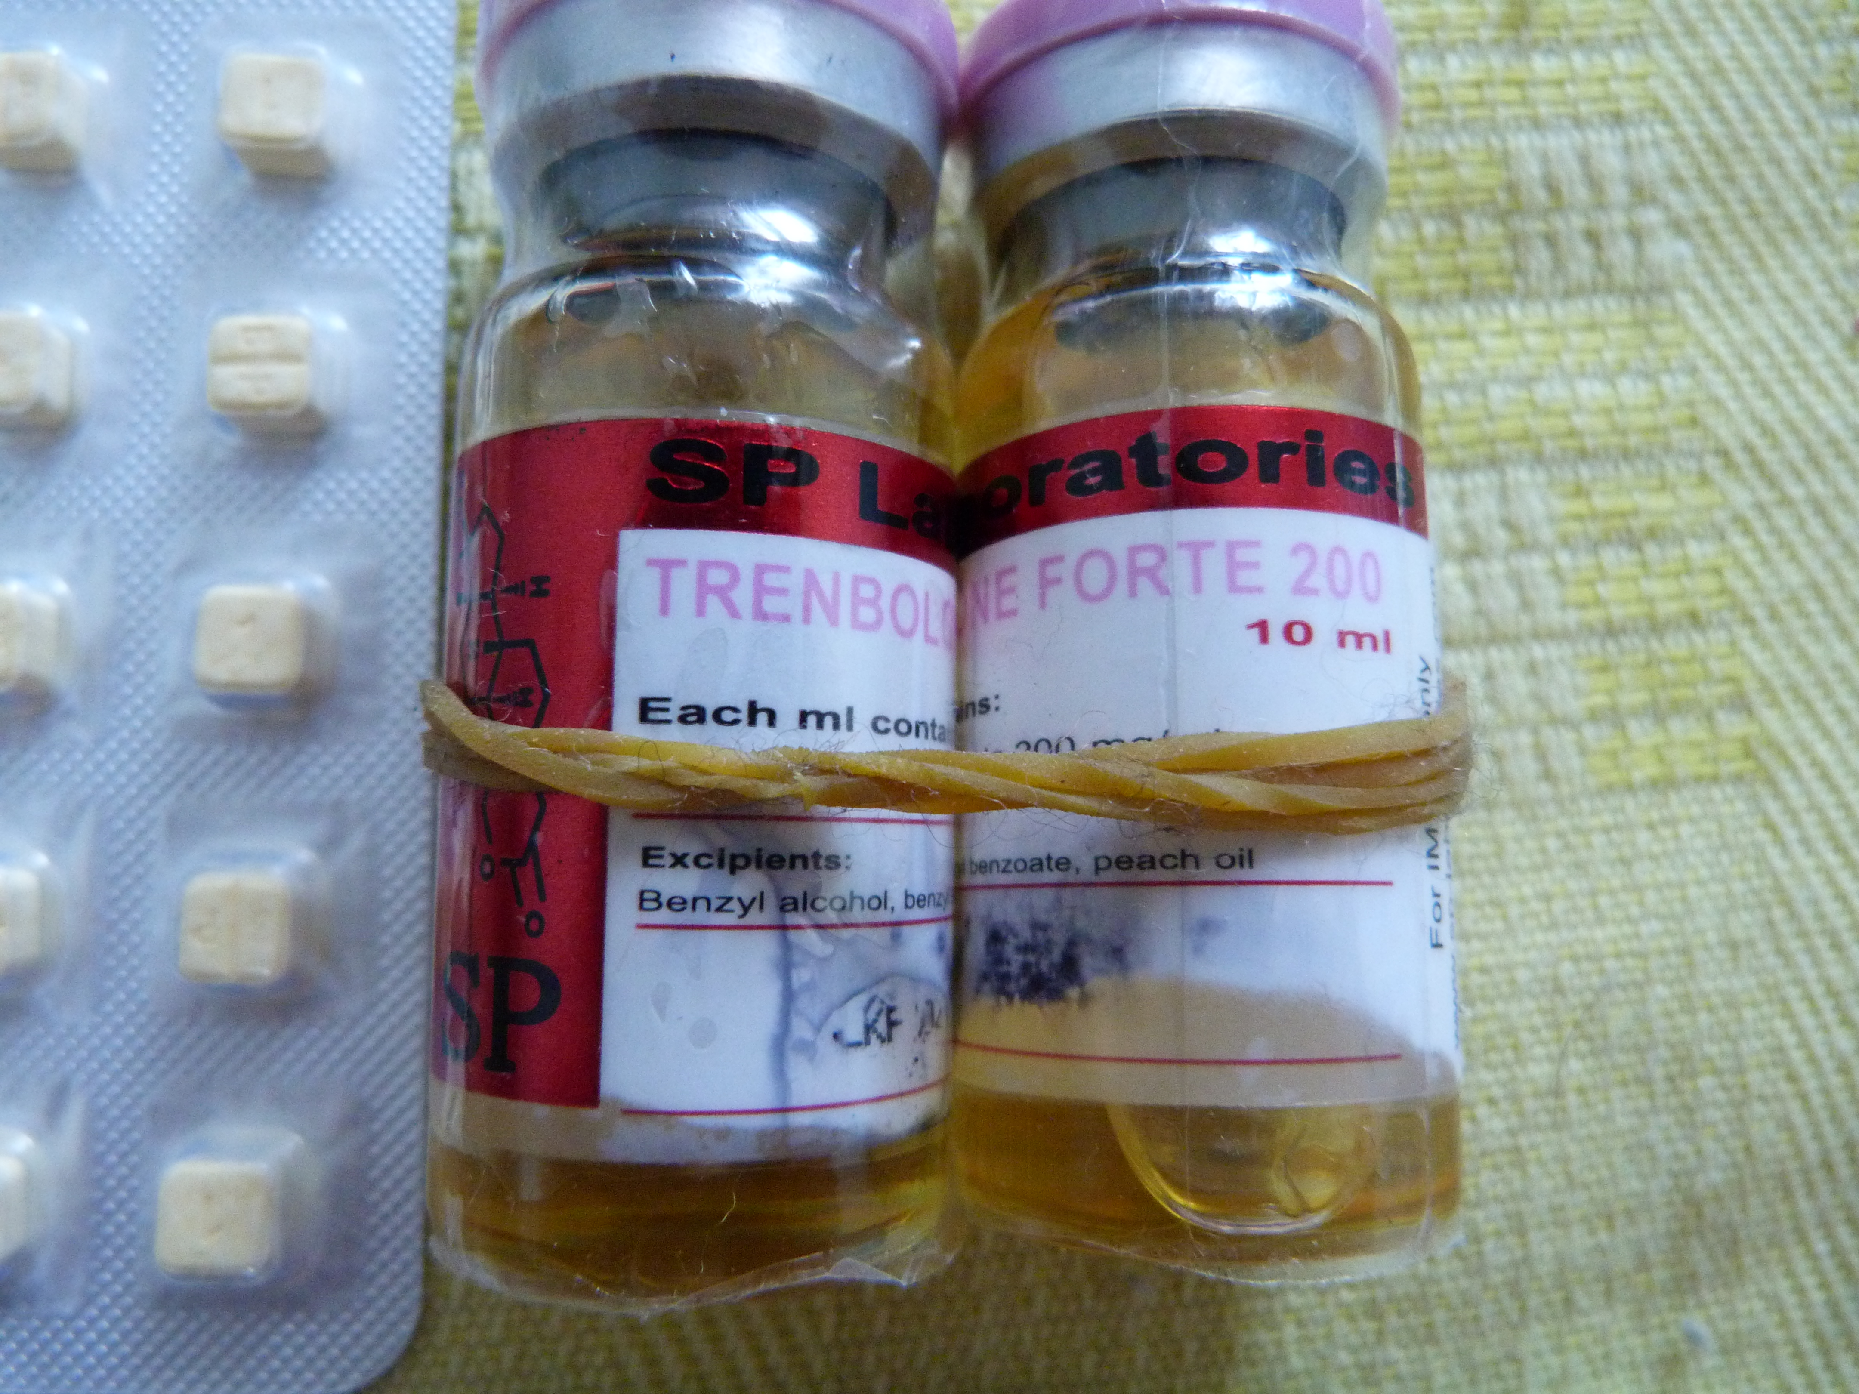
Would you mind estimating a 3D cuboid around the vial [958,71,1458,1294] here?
[{"bbox_3d":[0.012,-0.003,0.065,0.022,0.022,0.054,1,81,-3],"label":"vial"}]

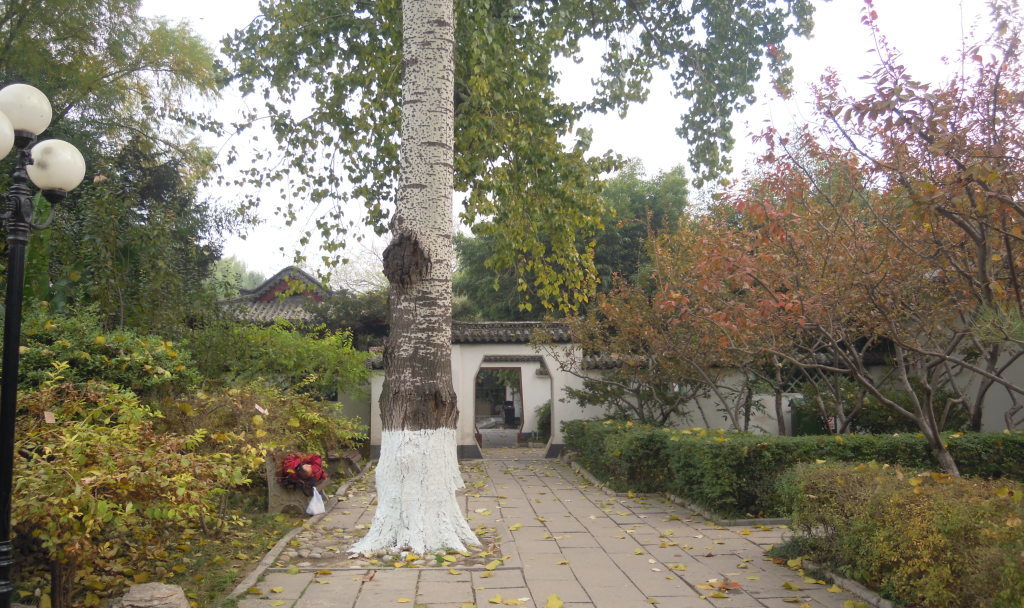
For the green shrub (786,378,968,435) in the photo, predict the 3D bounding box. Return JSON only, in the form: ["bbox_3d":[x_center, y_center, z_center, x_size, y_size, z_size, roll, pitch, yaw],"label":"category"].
[{"bbox_3d":[5.946,2.013,13.368,2.700,1.620,1.900,-2,-6,24],"label":"green shrub"}]

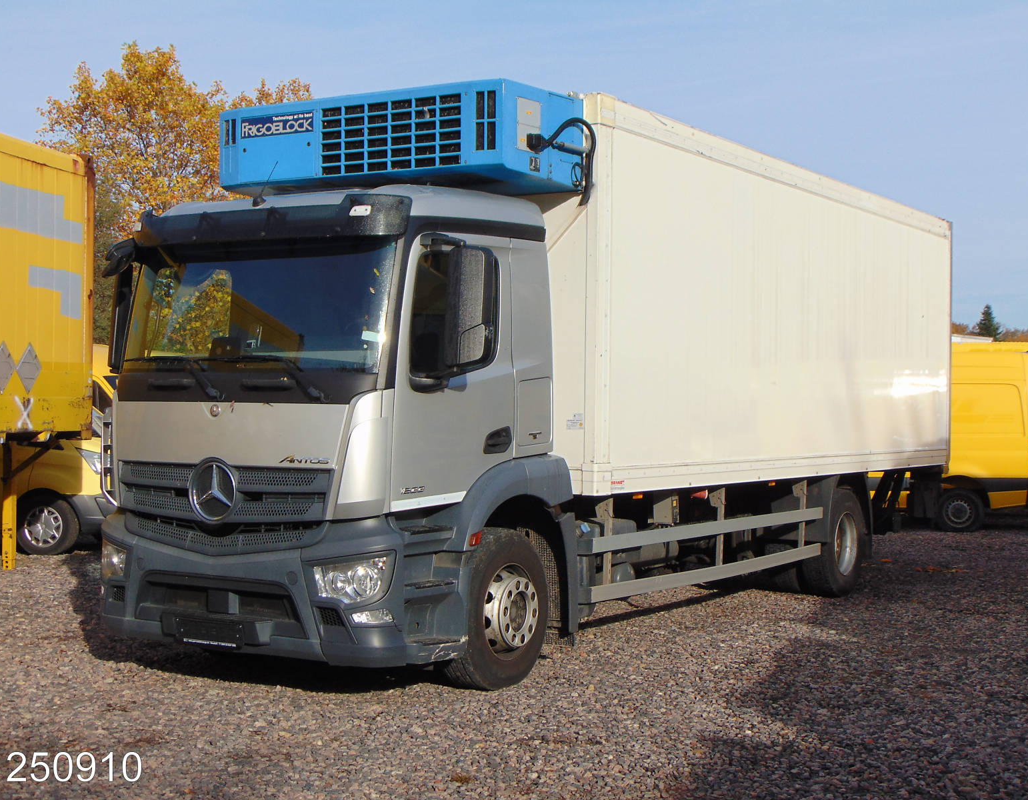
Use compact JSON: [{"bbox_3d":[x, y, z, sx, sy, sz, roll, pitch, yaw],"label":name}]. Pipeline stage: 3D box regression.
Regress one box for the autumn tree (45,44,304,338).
[{"bbox_3d":[-9.211,-3.967,42.000,7.800,11.530,7.500,1,0,0],"label":"autumn tree"}]

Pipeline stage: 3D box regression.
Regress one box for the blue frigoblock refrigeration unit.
[{"bbox_3d":[-0.808,-1.751,10.697,2.370,0.610,1.010,1,0,32],"label":"blue frigoblock refrigeration unit"}]

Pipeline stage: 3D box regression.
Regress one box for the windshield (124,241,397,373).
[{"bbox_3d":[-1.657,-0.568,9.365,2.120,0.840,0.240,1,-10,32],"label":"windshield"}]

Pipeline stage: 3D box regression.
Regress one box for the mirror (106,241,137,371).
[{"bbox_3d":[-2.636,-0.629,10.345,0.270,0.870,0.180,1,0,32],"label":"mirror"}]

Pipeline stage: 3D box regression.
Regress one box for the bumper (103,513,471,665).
[{"bbox_3d":[-1.552,1.084,9.565,2.400,0.840,0.880,1,0,32],"label":"bumper"}]

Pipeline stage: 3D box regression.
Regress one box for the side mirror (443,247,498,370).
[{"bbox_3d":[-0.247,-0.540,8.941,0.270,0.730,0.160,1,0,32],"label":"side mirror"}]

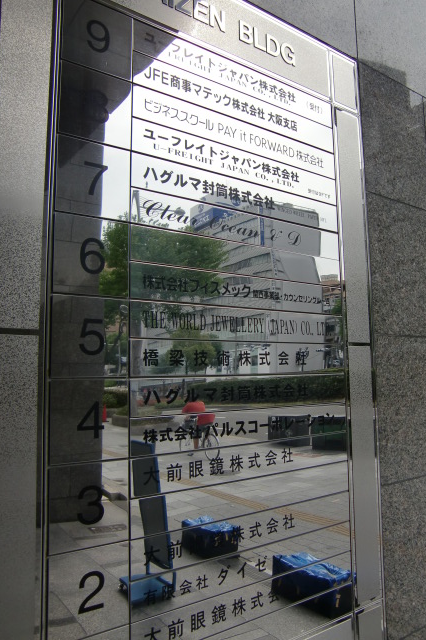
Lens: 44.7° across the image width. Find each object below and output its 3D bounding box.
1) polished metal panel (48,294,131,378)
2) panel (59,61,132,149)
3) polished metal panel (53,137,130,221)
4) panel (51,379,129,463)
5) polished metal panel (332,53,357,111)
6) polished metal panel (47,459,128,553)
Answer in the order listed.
[{"bbox_3d":[-0.301,0.044,1.285,0.203,0.199,0.020,3,-7,-36],"label":"polished metal panel"},{"bbox_3d":[-0.306,-0.552,1.351,0.203,0.199,0.020,3,-7,-36],"label":"panel"},{"bbox_3d":[-0.305,-0.357,1.329,0.203,0.199,0.020,3,-7,-36],"label":"polished metal panel"},{"bbox_3d":[-0.299,0.243,1.263,0.203,0.199,0.020,3,-7,-36],"label":"panel"},{"bbox_3d":[0.496,-0.900,1.975,0.142,0.195,0.020,3,-7,-36],"label":"polished metal panel"},{"bbox_3d":[-0.296,0.442,1.242,0.203,0.199,0.020,3,-7,-36],"label":"polished metal panel"}]

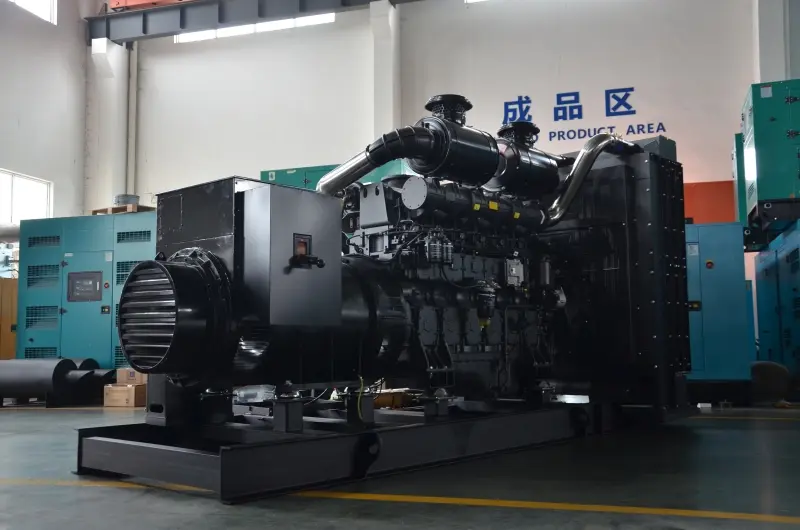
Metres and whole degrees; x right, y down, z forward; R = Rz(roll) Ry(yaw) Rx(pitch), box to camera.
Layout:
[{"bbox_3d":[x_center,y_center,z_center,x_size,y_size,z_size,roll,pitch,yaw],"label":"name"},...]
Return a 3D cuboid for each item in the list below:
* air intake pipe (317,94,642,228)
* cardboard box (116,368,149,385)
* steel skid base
[{"bbox_3d":[0.873,-0.823,6.697,0.731,0.924,4.004,-5,-7,42],"label":"air intake pipe"},{"bbox_3d":[-3.258,1.379,9.917,0.390,0.200,0.280,-1,-5,7],"label":"cardboard box"},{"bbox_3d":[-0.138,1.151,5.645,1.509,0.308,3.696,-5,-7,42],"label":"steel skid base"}]

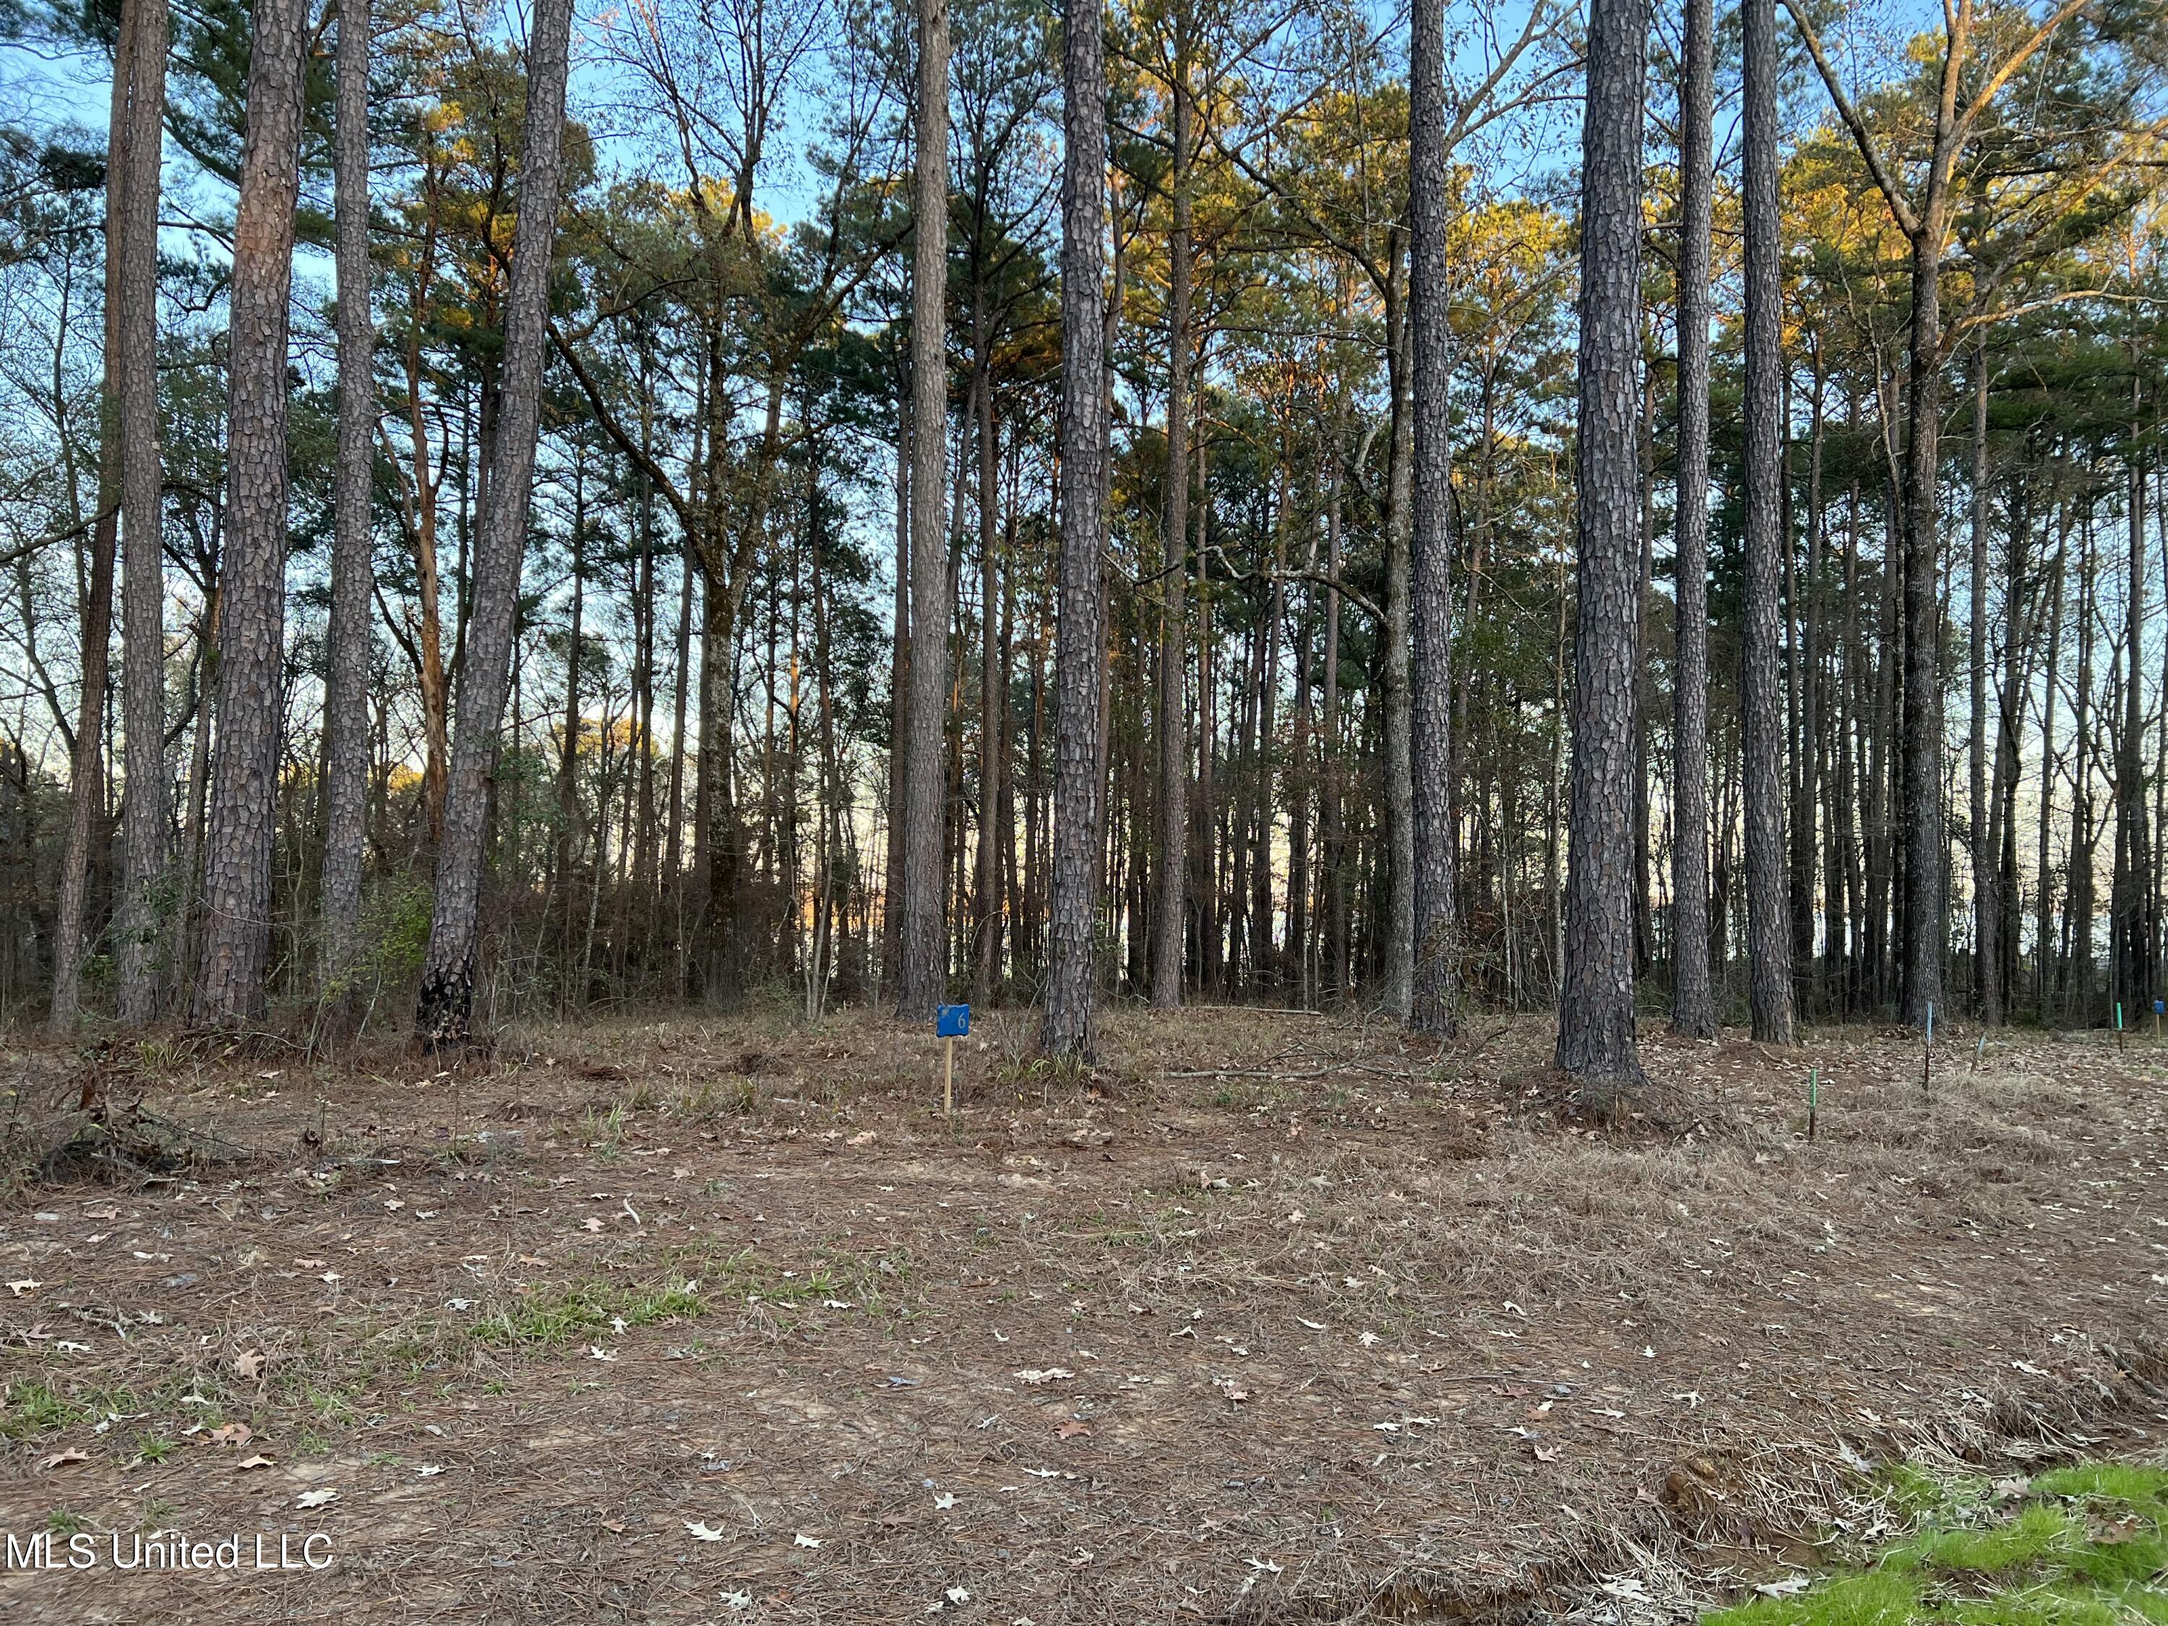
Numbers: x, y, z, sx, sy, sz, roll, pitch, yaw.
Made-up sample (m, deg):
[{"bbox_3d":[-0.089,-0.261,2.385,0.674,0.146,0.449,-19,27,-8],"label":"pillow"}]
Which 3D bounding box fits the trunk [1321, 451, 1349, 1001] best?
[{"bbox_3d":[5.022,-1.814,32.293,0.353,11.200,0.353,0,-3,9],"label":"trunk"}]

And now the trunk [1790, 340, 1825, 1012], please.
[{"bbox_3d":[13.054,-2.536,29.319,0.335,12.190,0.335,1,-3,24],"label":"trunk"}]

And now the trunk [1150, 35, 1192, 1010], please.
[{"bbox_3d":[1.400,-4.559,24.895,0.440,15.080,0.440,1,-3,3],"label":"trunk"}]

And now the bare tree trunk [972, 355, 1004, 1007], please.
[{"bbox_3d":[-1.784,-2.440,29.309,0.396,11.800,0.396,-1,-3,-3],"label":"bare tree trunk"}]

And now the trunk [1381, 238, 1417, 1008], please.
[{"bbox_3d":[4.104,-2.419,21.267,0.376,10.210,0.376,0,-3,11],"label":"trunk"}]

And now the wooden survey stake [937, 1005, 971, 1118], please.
[{"bbox_3d":[-0.905,1.704,11.220,0.227,0.775,0.050,0,-3,-5],"label":"wooden survey stake"}]

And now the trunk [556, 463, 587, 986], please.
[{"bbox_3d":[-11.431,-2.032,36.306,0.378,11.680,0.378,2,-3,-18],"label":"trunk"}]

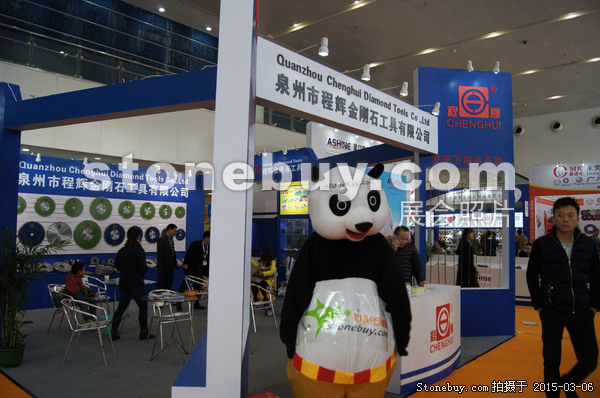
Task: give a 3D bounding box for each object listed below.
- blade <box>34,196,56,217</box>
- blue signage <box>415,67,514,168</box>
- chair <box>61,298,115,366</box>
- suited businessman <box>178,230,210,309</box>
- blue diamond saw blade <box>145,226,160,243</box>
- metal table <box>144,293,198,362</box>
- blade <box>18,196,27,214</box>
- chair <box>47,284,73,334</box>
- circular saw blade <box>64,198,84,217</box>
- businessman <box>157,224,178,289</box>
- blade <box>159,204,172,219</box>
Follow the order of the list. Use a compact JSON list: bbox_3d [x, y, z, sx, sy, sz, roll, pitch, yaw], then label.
[{"bbox_3d":[-4.996,0.149,8.800,0.030,0.400,0.400,-2,-5,41],"label":"blade"},{"bbox_3d":[2.590,-1.240,7.090,1.540,1.550,0.200,1,-4,-7],"label":"blue signage"},{"bbox_3d":[-2.535,1.578,5.420,0.540,0.720,0.520,1,-4,-3],"label":"chair"},{"bbox_3d":[-2.030,1.414,9.131,0.600,1.570,0.550,-3,-6,38],"label":"suited businessman"},{"bbox_3d":[-3.451,0.861,10.576,0.020,0.385,0.385,-2,-5,42],"label":"blue diamond saw blade"},{"bbox_3d":[-1.725,1.669,5.916,0.700,0.710,0.700,2,-4,-16],"label":"metal table"},{"bbox_3d":[-5.530,0.134,8.821,0.355,0.355,0.015,5,-6,-43],"label":"blade"},{"bbox_3d":[-3.530,1.690,6.970,0.580,0.730,0.560,2,-4,-15],"label":"chair"},{"bbox_3d":[-4.788,0.191,9.523,0.405,0.405,0.015,5,-6,-43],"label":"circular saw blade"},{"bbox_3d":[-2.710,1.347,9.210,0.300,1.680,0.470,0,-4,18],"label":"businessman"},{"bbox_3d":[-3.220,0.326,10.857,0.020,0.350,0.350,-2,-5,42],"label":"blade"}]

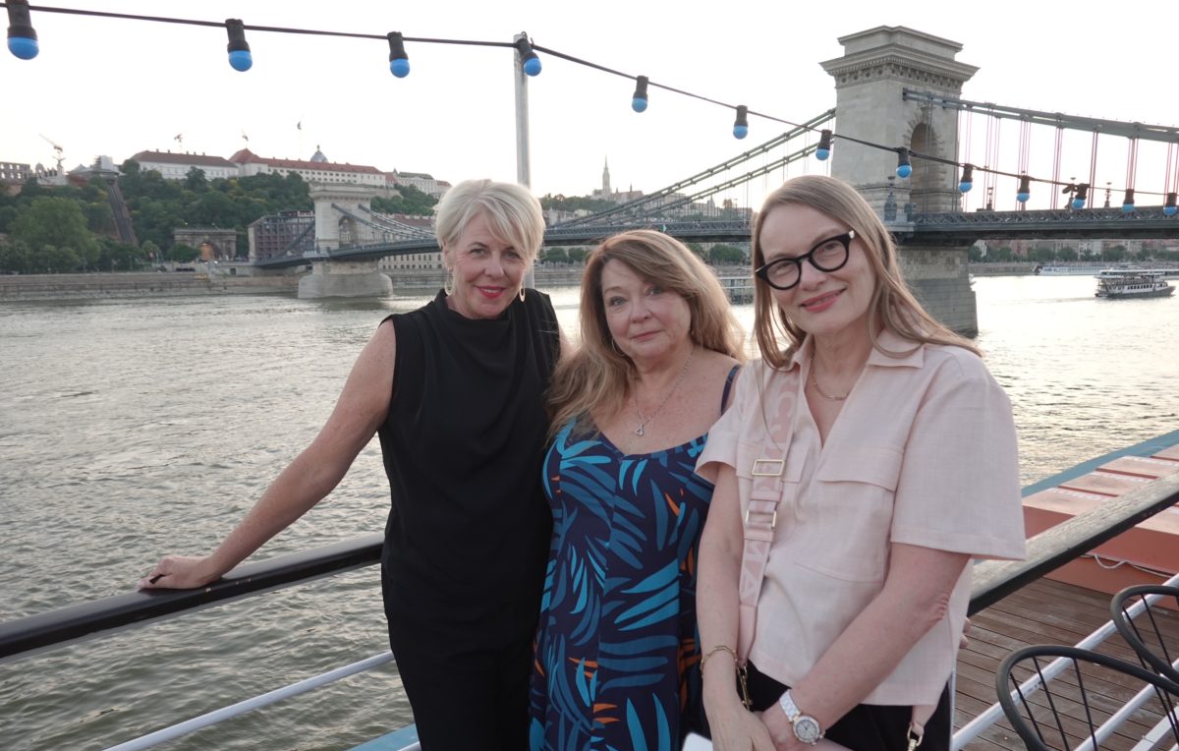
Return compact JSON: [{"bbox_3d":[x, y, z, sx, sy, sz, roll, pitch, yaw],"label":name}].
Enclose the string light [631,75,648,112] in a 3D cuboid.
[{"bbox_3d":[0.136,-0.748,2.090,0.042,0.092,0.042,5,8,0],"label":"string light"}]

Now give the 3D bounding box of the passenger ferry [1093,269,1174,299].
[{"bbox_3d":[137.482,-22.872,196.970,22.500,6.500,5.300,-3,9,-17],"label":"passenger ferry"}]

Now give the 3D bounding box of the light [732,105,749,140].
[{"bbox_3d":[0.432,-0.723,2.245,0.042,0.092,0.042,2,8,0],"label":"light"}]

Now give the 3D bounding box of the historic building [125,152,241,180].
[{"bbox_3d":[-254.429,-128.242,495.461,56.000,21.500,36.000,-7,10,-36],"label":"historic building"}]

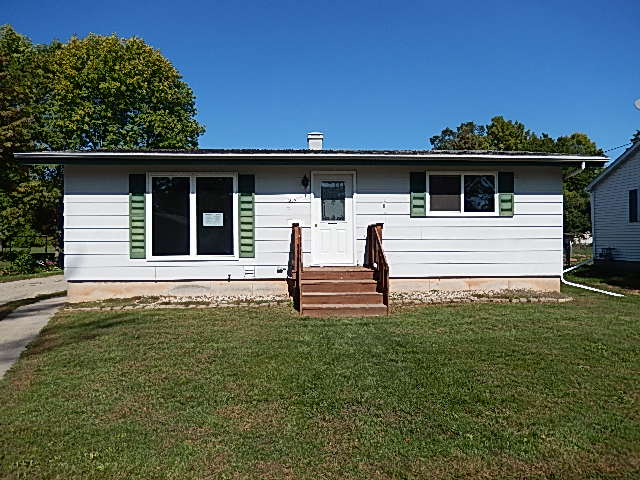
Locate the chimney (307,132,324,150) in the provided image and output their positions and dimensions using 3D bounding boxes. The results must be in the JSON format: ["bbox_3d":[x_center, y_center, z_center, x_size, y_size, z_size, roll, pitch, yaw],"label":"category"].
[{"bbox_3d":[-0.130,-2.820,13.600,0.460,0.640,0.460,0,0,-3],"label":"chimney"}]

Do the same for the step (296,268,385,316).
[{"bbox_3d":[0.375,0.970,9.250,1.550,0.770,1.950,0,0,-3],"label":"step"}]

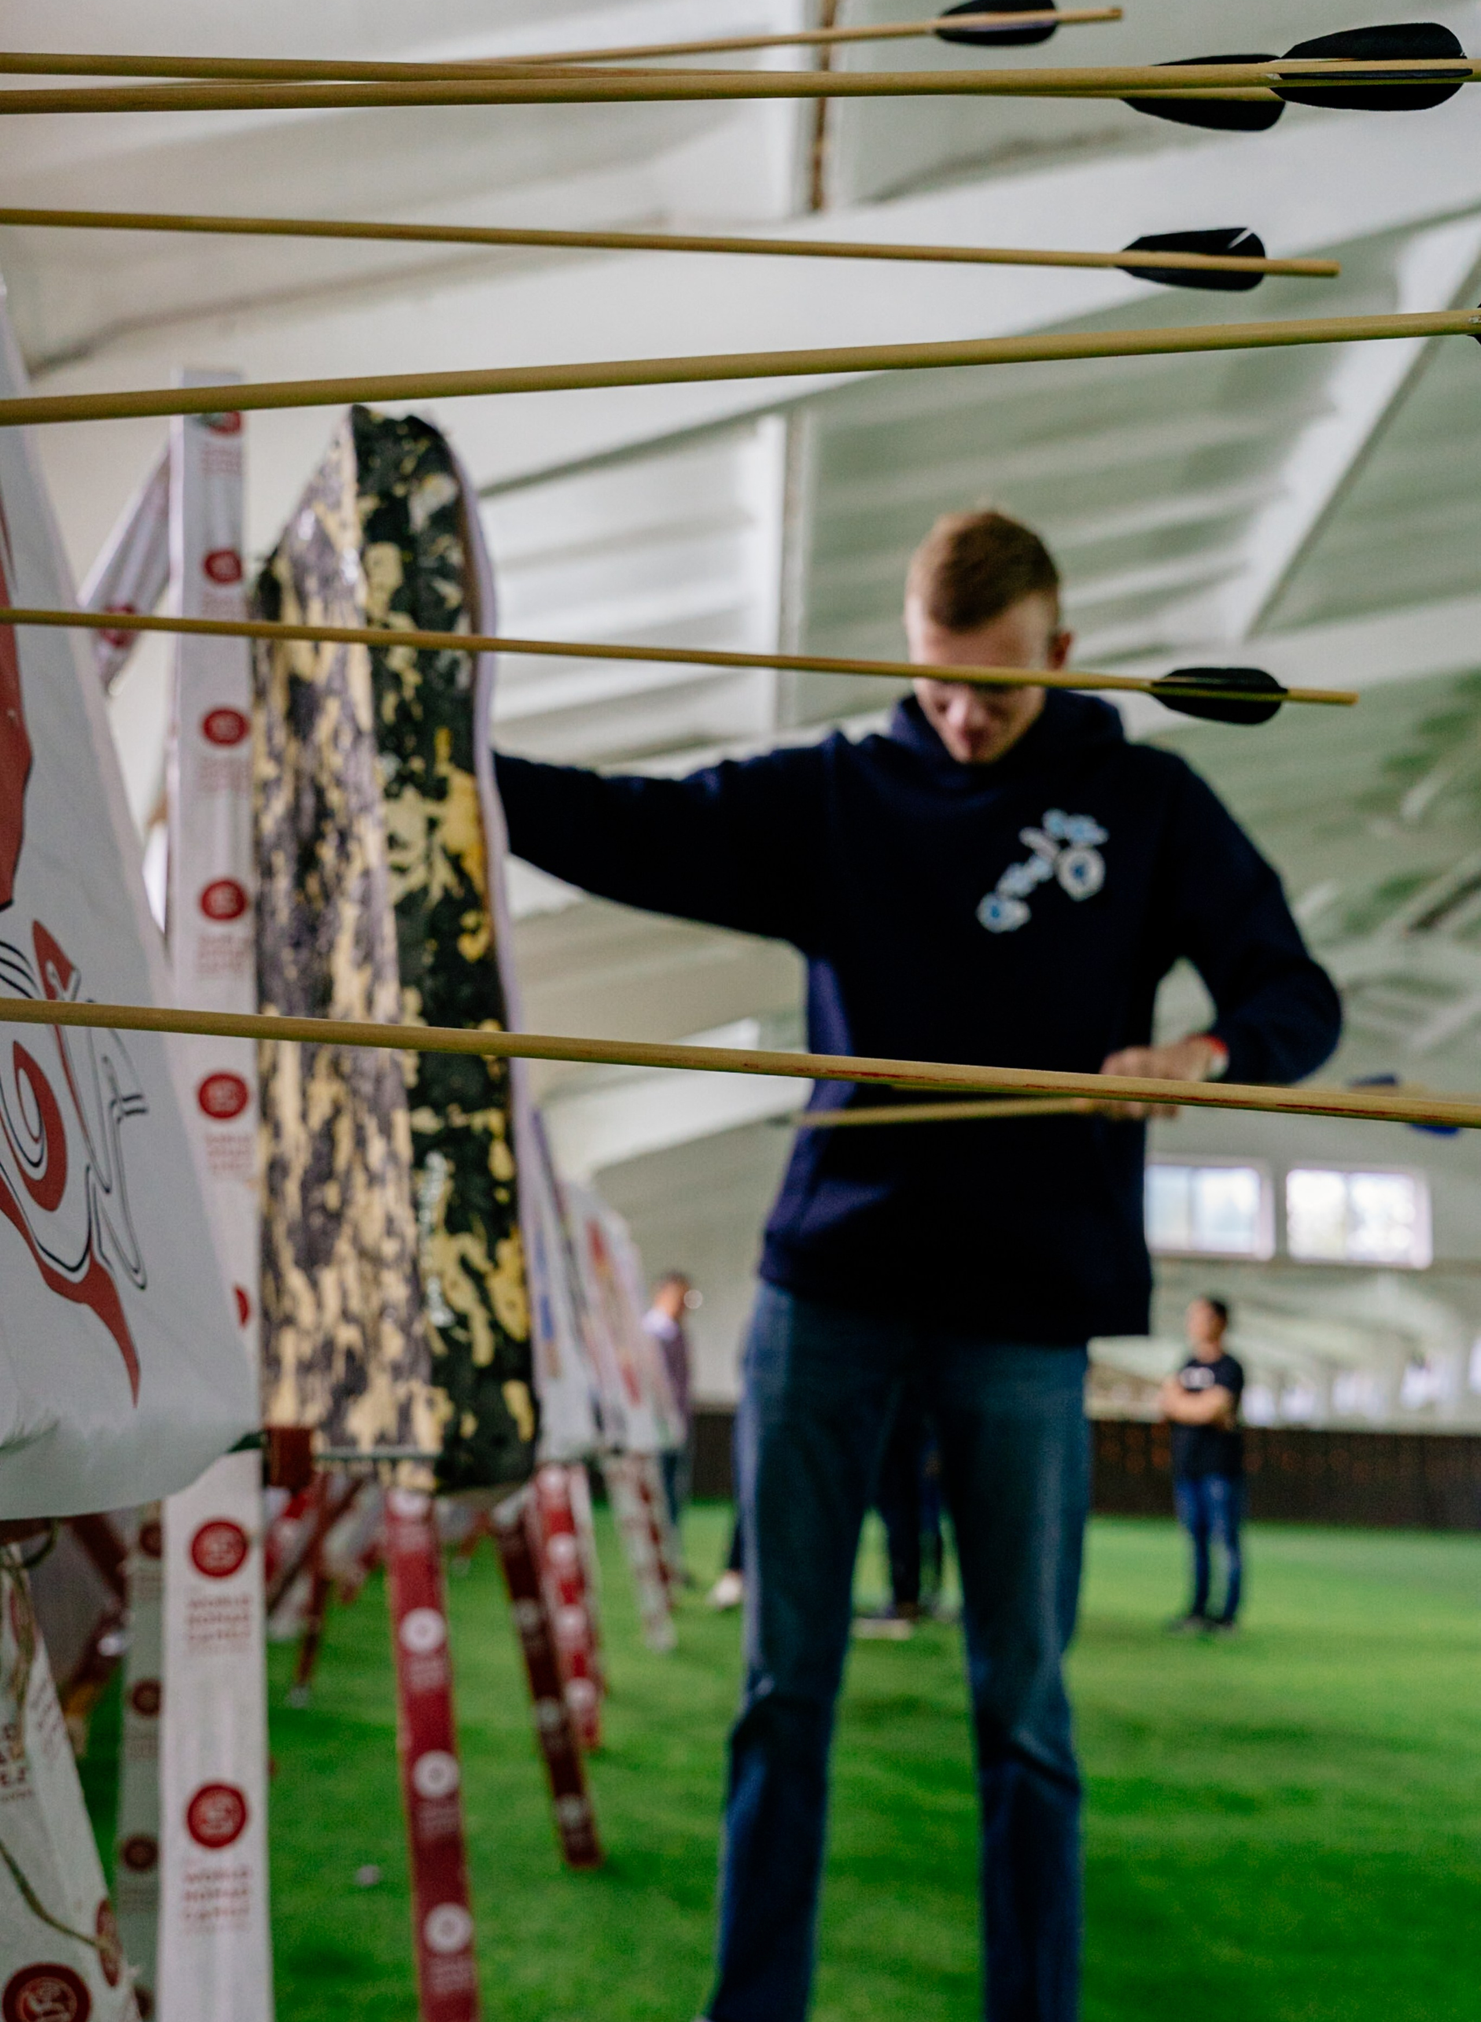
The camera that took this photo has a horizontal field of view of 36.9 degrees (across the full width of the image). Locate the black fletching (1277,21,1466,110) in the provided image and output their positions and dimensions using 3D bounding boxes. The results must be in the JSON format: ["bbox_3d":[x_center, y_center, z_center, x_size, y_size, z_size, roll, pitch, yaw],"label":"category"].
[{"bbox_3d":[0.222,-0.332,0.780,0.068,0.031,0.030,-2,-12,-2],"label":"black fletching"}]

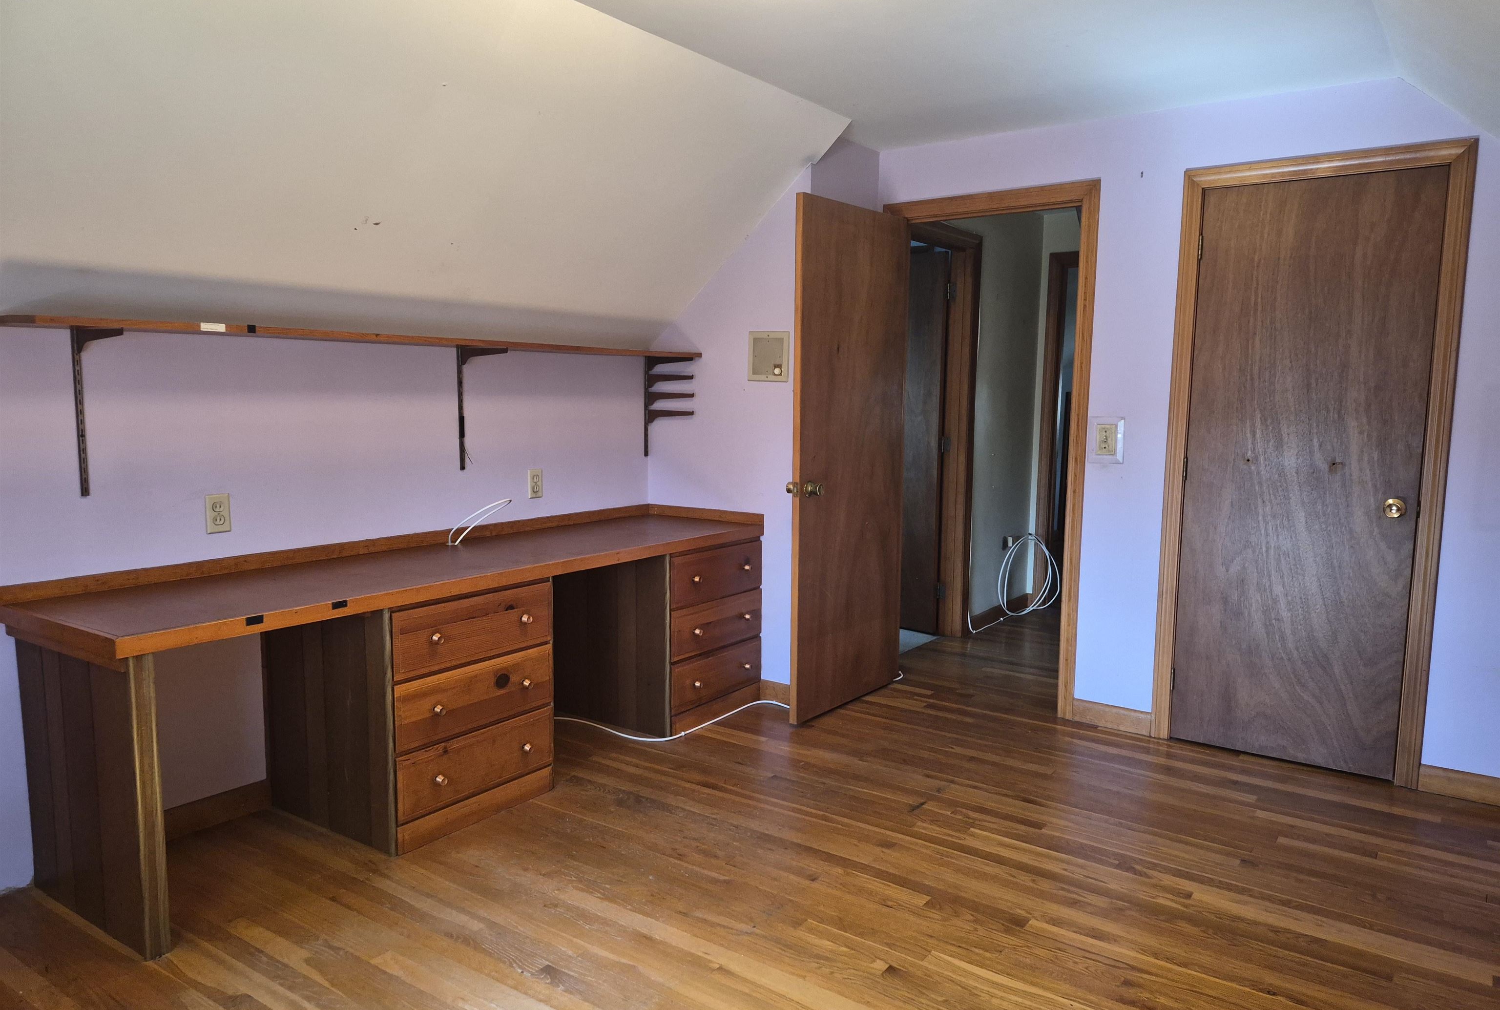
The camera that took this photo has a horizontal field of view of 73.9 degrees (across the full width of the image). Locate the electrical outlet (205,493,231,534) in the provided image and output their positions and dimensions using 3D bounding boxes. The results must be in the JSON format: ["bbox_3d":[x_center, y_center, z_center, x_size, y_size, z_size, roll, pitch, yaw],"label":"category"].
[{"bbox_3d":[-1.560,0.026,2.931,0.010,0.114,0.069,5,8,36],"label":"electrical outlet"}]

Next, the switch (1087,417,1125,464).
[{"bbox_3d":[1.376,-0.248,3.852,0.131,0.178,0.015,5,8,36],"label":"switch"}]

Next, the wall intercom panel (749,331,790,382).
[{"bbox_3d":[0.070,-0.600,4.045,0.197,0.201,0.020,5,8,35],"label":"wall intercom panel"}]

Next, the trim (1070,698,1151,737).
[{"bbox_3d":[1.425,0.839,3.932,0.302,0.092,0.016,5,8,36],"label":"trim"}]

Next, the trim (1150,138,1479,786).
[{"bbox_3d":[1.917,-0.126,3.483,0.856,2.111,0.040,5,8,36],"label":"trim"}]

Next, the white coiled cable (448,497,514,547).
[{"bbox_3d":[-0.955,0.068,3.550,0.080,0.141,0.240,5,8,36],"label":"white coiled cable"}]

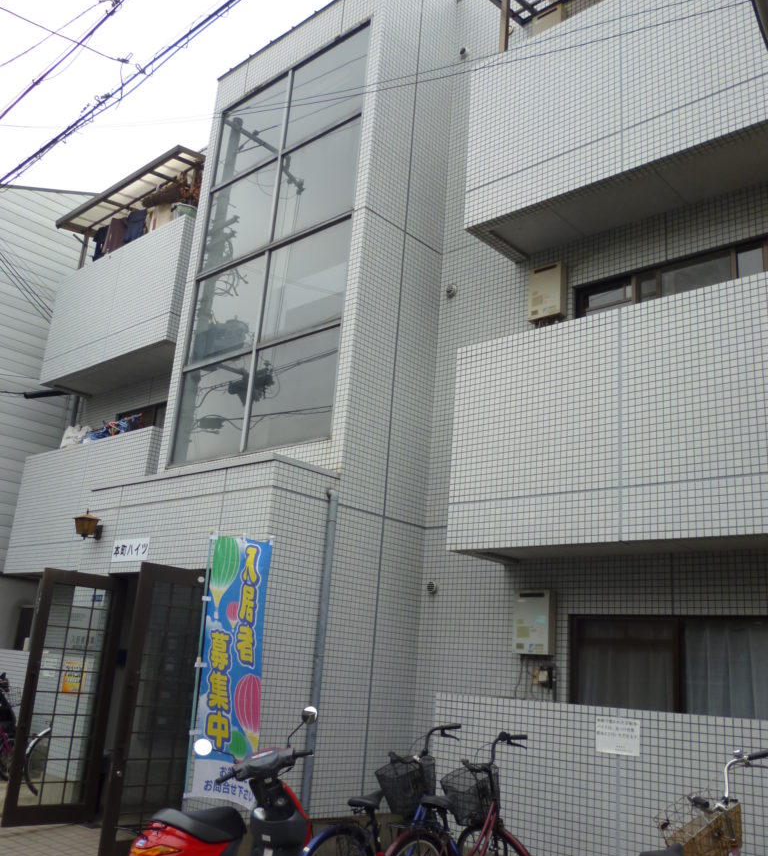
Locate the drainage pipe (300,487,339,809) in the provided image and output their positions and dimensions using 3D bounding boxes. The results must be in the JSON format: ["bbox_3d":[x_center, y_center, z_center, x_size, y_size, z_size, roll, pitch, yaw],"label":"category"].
[{"bbox_3d":[-0.494,1.655,6.415,0.085,2.402,0.075,-10,-22,41],"label":"drainage pipe"}]

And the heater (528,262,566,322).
[{"bbox_3d":[1.450,-1.188,7.311,0.321,0.501,0.130,-10,-22,41],"label":"heater"}]

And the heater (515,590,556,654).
[{"bbox_3d":[1.195,1.535,6.543,0.319,0.496,0.130,-10,-22,41],"label":"heater"}]

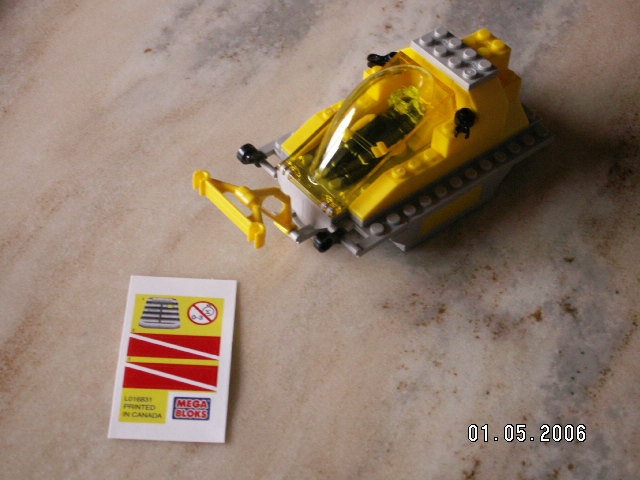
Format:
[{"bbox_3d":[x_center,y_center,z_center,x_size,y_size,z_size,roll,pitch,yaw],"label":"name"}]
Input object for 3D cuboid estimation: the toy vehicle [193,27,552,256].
[{"bbox_3d":[0.021,-0.038,0.443,0.141,0.057,0.065,-30,58,-26],"label":"toy vehicle"}]

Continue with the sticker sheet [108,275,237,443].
[{"bbox_3d":[-0.051,0.041,0.408,0.040,0.002,0.070,2,50,-2],"label":"sticker sheet"}]

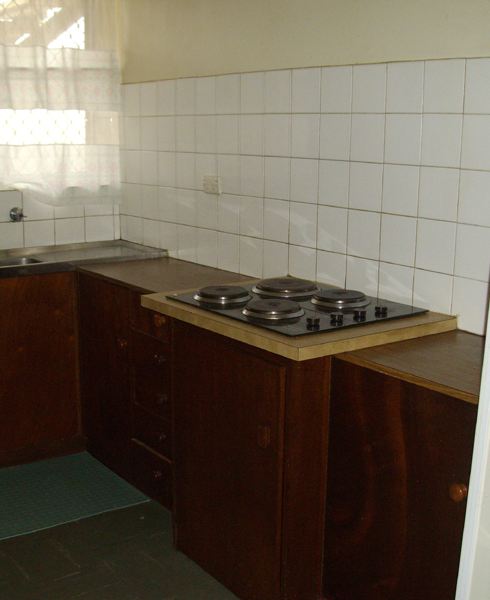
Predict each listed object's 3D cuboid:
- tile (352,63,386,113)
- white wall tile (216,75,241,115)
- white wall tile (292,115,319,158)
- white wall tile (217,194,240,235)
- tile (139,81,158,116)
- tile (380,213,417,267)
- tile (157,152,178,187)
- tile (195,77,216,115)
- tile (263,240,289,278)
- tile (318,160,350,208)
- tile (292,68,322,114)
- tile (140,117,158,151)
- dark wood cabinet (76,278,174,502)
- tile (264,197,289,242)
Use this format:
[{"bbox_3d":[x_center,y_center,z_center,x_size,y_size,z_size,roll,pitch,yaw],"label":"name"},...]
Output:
[{"bbox_3d":[0.388,-0.658,2.596,0.008,0.151,0.151,-8,15,-36],"label":"tile"},{"bbox_3d":[-0.063,-0.779,3.155,0.010,0.150,0.150,-8,14,-35],"label":"white wall tile"},{"bbox_3d":[0.212,-0.565,2.881,0.010,0.151,0.150,-8,15,-36],"label":"white wall tile"},{"bbox_3d":[-0.068,-0.339,3.247,0.010,0.150,0.150,-8,14,-35],"label":"white wall tile"},{"bbox_3d":[-0.417,-0.878,3.633,0.010,0.150,0.150,-8,14,-35],"label":"tile"},{"bbox_3d":[0.485,-0.188,2.603,0.010,0.152,0.152,-8,14,-35],"label":"tile"},{"bbox_3d":[-0.338,-0.578,3.683,0.010,0.152,0.152,-8,14,-35],"label":"tile"},{"bbox_3d":[-0.149,-0.817,3.327,0.010,0.151,0.150,-8,15,-36],"label":"tile"},{"bbox_3d":[0.110,-0.139,3.040,0.010,0.150,0.150,-8,14,-35],"label":"tile"},{"bbox_3d":[0.292,-0.376,2.695,0.010,0.148,0.148,-8,14,-35],"label":"tile"},{"bbox_3d":[0.203,-0.702,2.798,0.010,0.150,0.150,-8,14,-35],"label":"tile"},{"bbox_3d":[-0.422,-0.743,3.708,0.008,0.151,0.151,-8,15,-36],"label":"tile"},{"bbox_3d":[-0.243,0.305,3.283,0.491,0.748,0.819,-8,14,-35],"label":"dark wood cabinet"},{"bbox_3d":[0.115,-0.281,2.962,0.010,0.148,0.148,-8,14,-35],"label":"tile"}]

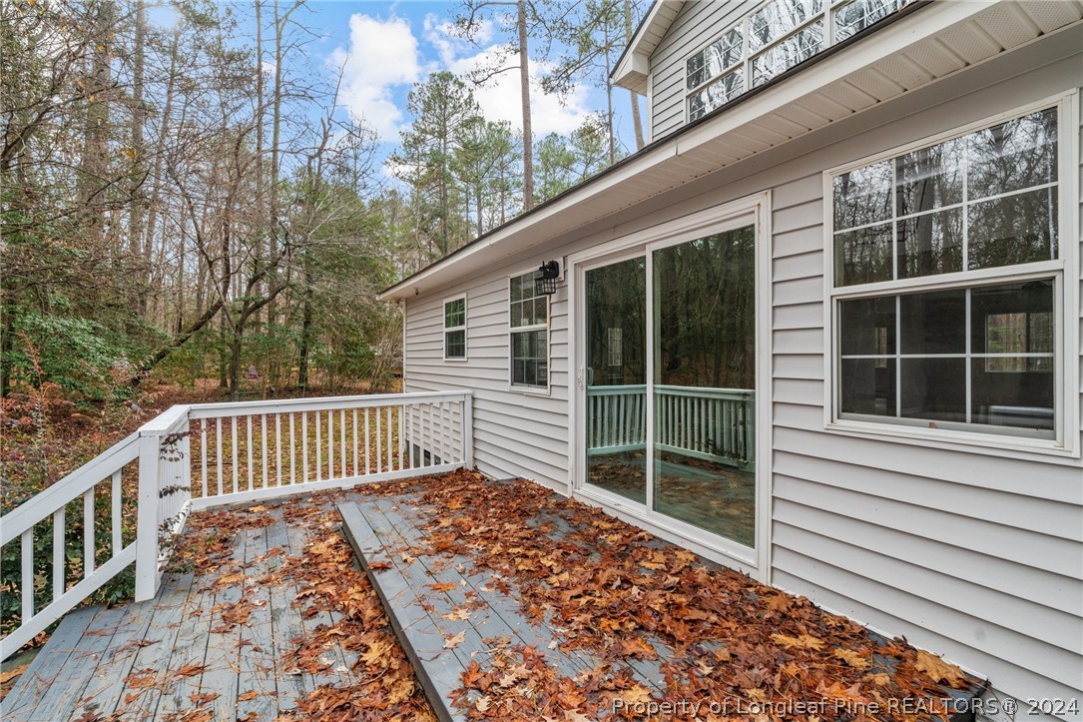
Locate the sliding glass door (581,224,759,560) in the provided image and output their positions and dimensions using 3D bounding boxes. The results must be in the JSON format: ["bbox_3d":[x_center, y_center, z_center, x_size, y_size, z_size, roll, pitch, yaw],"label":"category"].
[{"bbox_3d":[0.780,0.141,3.453,0.080,1.900,1.720,-1,1,-31],"label":"sliding glass door"}]

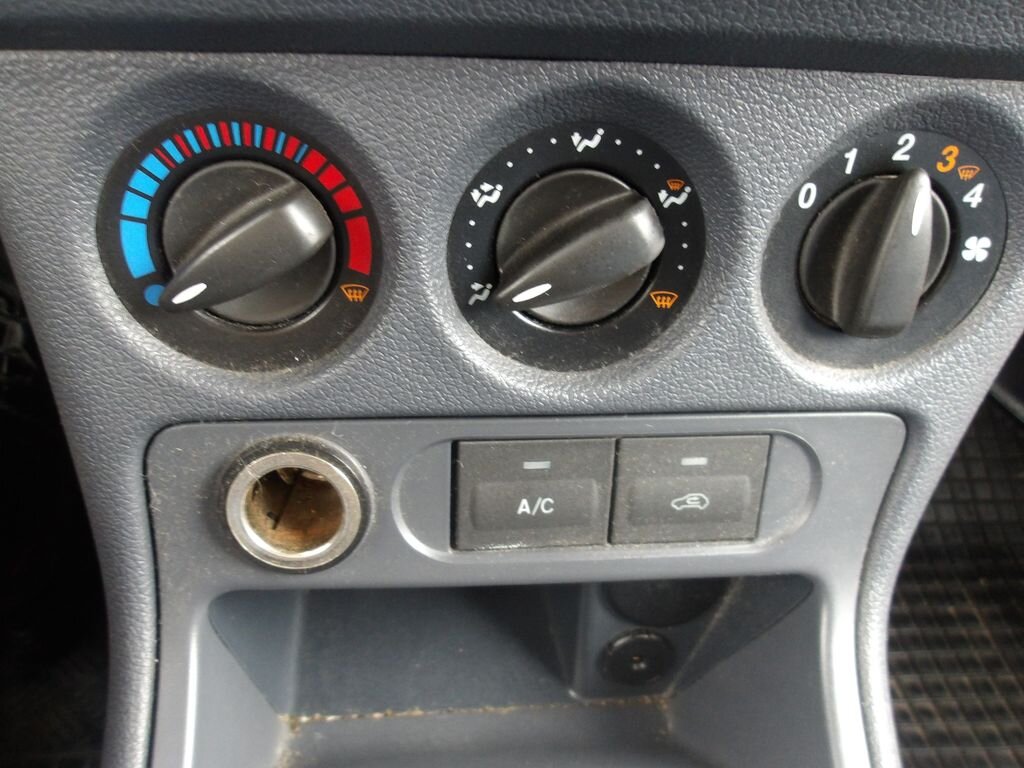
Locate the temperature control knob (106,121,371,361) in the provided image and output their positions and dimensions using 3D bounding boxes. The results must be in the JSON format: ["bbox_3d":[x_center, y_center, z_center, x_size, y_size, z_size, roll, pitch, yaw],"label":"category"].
[{"bbox_3d":[-0.053,-0.023,0.154,0.054,0.054,0.018,-1,26,-7],"label":"temperature control knob"}]

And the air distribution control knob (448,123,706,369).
[{"bbox_3d":[0.014,-0.026,0.165,0.054,0.054,0.021,-1,27,-7],"label":"air distribution control knob"}]

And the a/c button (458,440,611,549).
[{"bbox_3d":[0.005,0.024,0.184,0.036,0.027,0.010,-1,19,-7],"label":"a/c button"}]

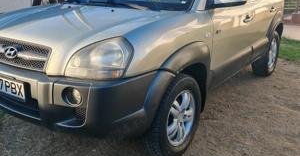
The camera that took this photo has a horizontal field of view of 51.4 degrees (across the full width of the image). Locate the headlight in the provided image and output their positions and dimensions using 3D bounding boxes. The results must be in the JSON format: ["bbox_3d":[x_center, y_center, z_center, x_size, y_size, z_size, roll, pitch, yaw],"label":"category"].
[{"bbox_3d":[-0.297,-0.123,1.867,0.345,0.235,0.255,13,22,33],"label":"headlight"}]

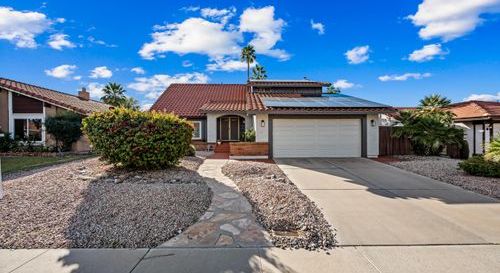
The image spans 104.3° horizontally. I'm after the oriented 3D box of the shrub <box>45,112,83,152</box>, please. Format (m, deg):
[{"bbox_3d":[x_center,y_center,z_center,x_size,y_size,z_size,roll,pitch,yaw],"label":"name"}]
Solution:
[{"bbox_3d":[-12.000,-0.270,12.700,1.950,2.600,1.900,0,0,0],"label":"shrub"}]

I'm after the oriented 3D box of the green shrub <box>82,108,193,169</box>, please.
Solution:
[{"bbox_3d":[-4.500,0.080,8.250,4.100,2.500,3.500,0,0,0],"label":"green shrub"}]

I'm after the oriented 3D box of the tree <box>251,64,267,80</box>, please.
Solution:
[{"bbox_3d":[1.810,-6.670,39.000,3.300,15.540,3.300,0,0,0],"label":"tree"}]

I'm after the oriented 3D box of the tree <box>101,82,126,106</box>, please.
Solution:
[{"bbox_3d":[-21.850,-3.760,31.000,3.500,9.710,3.500,0,0,0],"label":"tree"}]

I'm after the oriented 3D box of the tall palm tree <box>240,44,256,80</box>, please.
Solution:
[{"bbox_3d":[-0.310,-8.860,40.000,3.100,19.930,3.100,0,0,0],"label":"tall palm tree"}]

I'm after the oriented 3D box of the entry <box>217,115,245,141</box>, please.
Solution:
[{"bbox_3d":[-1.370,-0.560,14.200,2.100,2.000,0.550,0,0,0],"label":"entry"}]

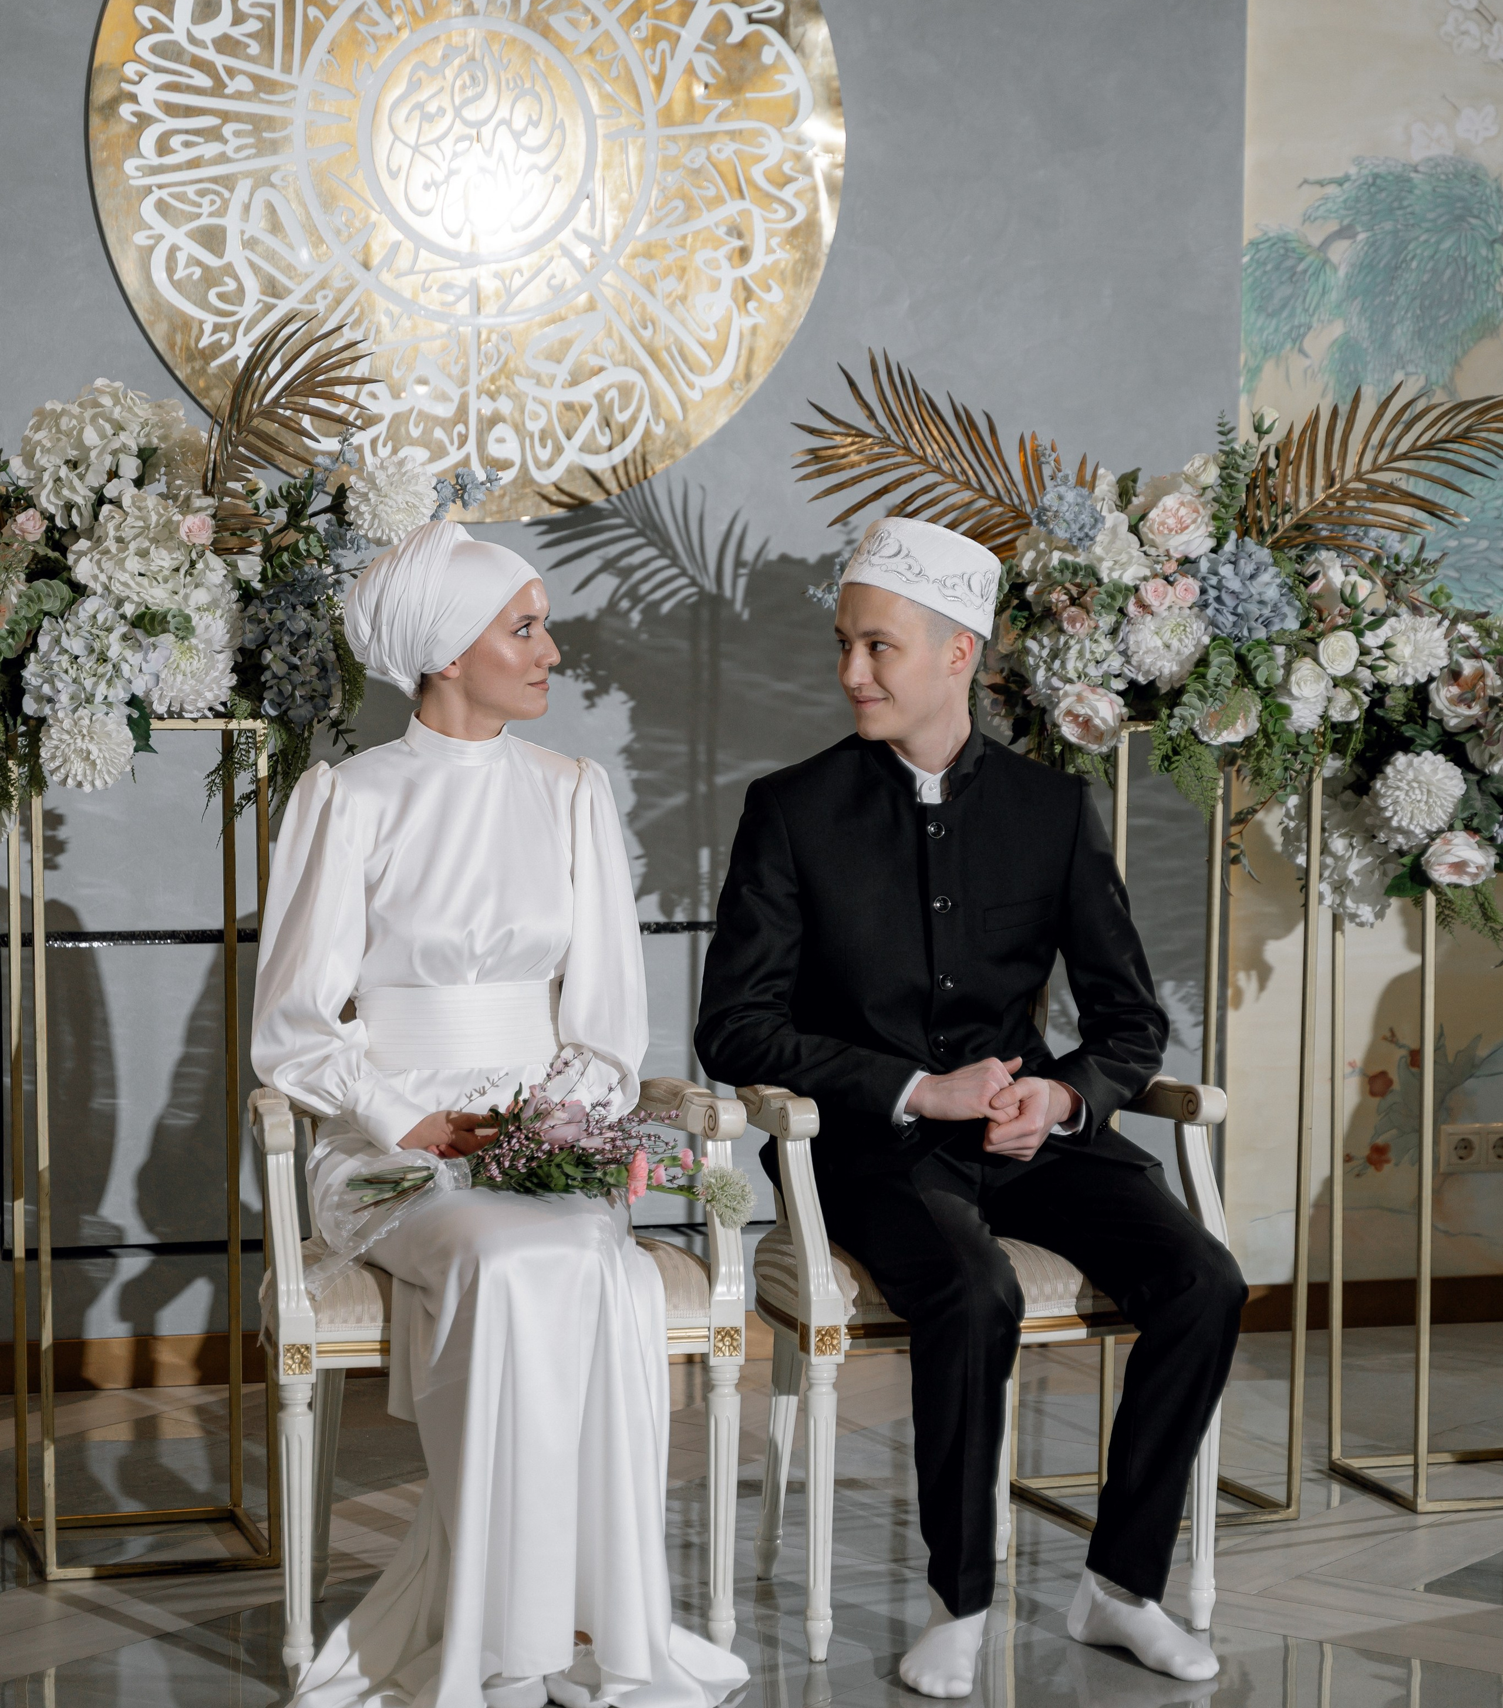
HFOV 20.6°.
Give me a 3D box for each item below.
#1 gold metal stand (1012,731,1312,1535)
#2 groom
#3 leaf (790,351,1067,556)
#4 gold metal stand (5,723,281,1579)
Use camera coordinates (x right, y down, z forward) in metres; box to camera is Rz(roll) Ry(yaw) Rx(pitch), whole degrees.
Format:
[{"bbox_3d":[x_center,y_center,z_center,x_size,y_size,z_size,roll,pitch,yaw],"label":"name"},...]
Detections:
[{"bbox_3d":[0.569,0.360,5.746,0.303,1.095,0.300,-1,5,-21],"label":"gold metal stand"},{"bbox_3d":[0.253,0.273,5.075,0.600,1.370,0.700,-1,5,-15],"label":"groom"},{"bbox_3d":[0.241,-0.543,5.600,0.380,0.280,0.140,-1,5,-15],"label":"leaf"},{"bbox_3d":[-0.801,0.372,5.462,0.303,1.095,0.300,-1,5,-17],"label":"gold metal stand"}]

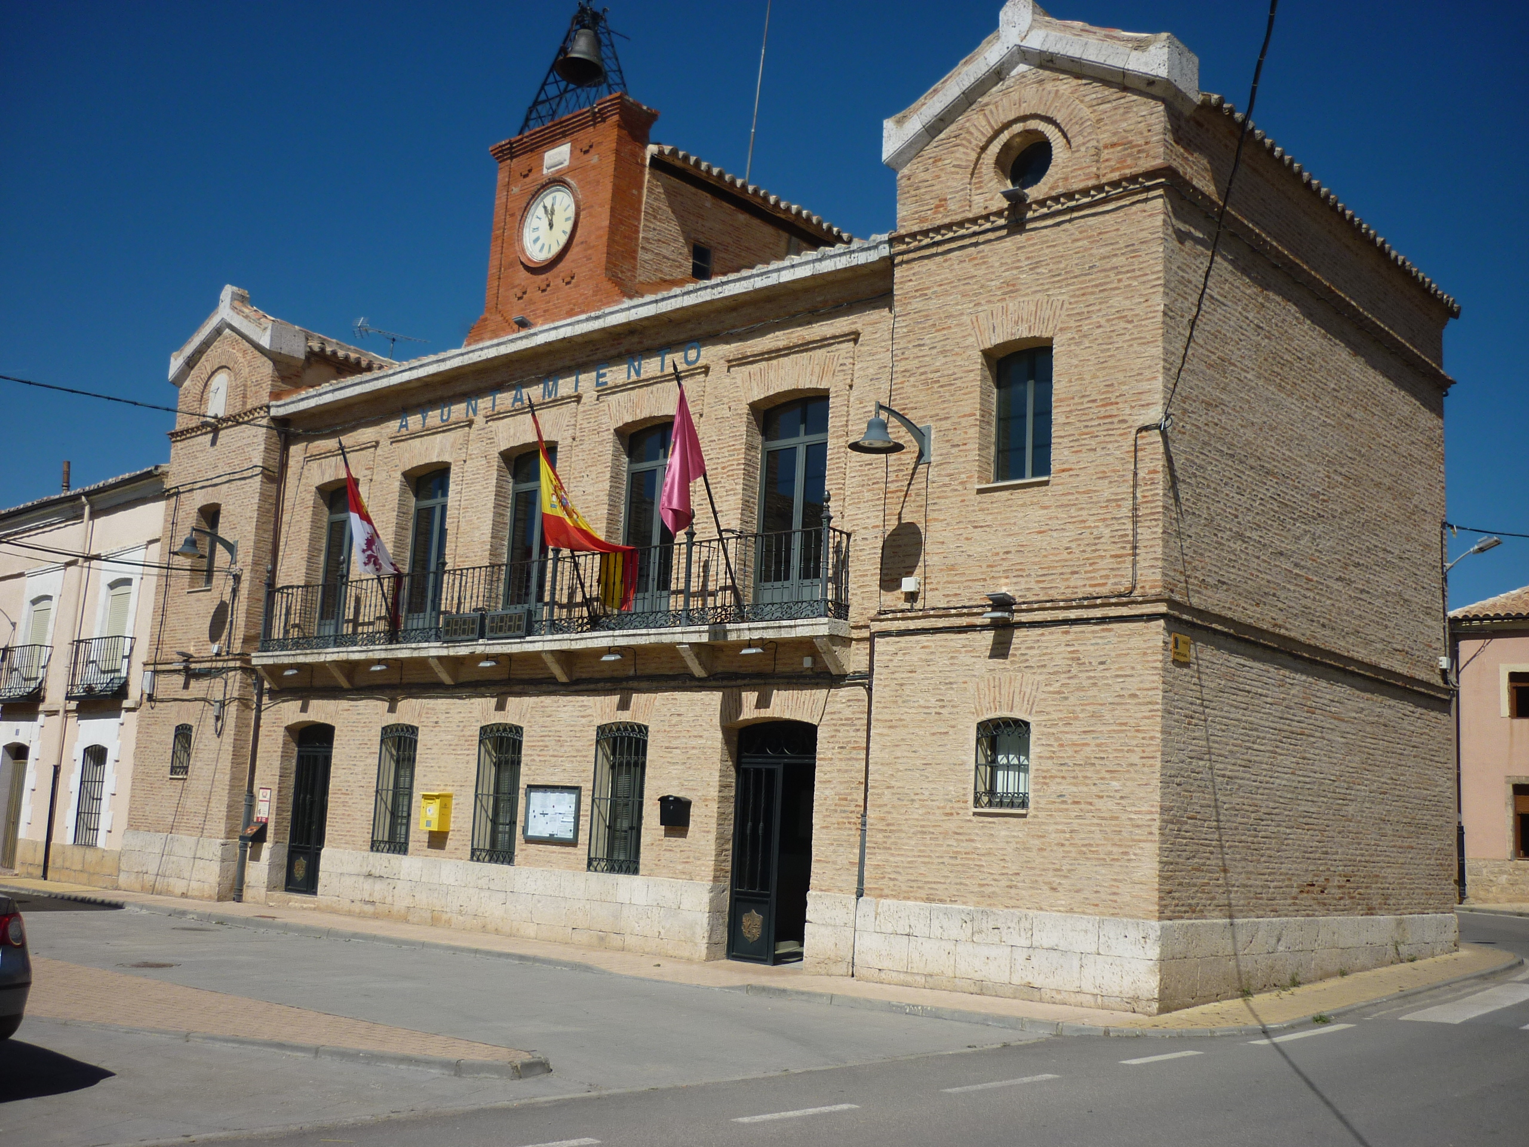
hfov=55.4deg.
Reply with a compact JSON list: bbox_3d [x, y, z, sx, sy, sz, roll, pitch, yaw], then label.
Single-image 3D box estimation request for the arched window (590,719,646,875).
[{"bbox_3d":[-1.840,2.805,18.269,0.929,1.865,0.078,-5,-13,41],"label":"arched window"}]

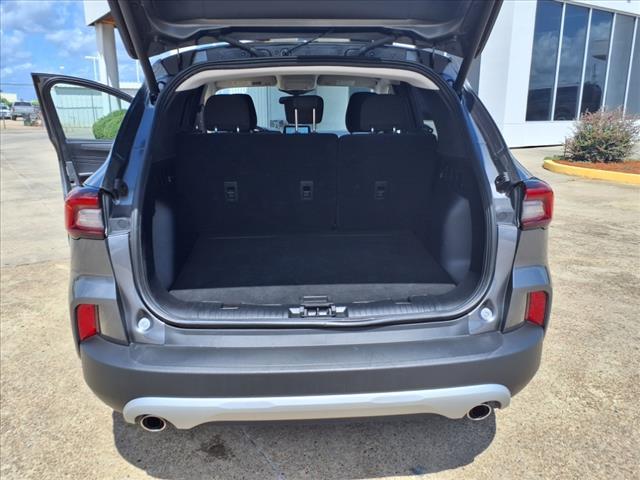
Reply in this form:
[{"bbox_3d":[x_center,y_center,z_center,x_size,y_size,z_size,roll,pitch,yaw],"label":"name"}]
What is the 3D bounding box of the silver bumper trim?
[{"bbox_3d":[0.003,0.552,1.740,1.400,0.145,0.190,-1,15,-3],"label":"silver bumper trim"}]

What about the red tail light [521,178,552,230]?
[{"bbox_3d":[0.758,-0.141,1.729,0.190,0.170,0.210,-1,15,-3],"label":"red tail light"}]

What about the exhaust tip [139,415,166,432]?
[{"bbox_3d":[-0.573,0.618,1.758,0.088,0.070,0.130,-1,15,-3],"label":"exhaust tip"}]

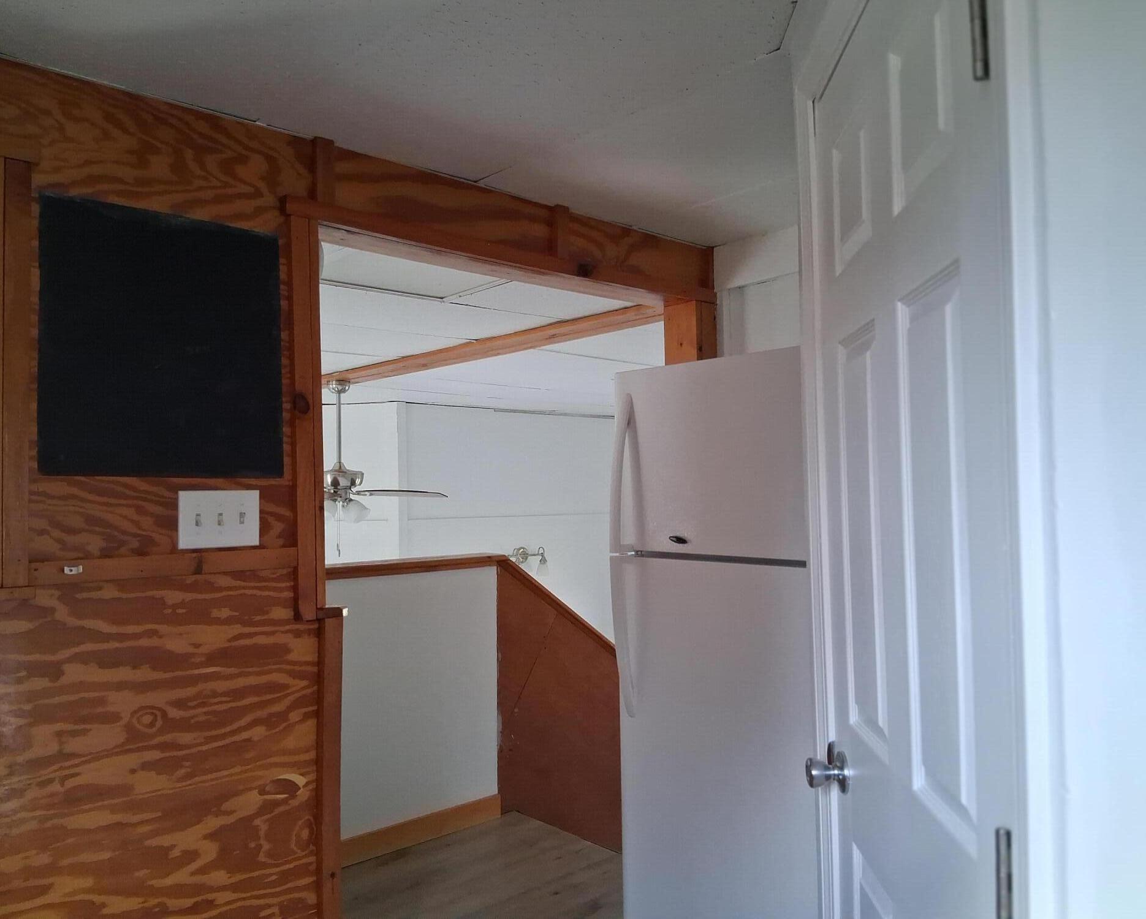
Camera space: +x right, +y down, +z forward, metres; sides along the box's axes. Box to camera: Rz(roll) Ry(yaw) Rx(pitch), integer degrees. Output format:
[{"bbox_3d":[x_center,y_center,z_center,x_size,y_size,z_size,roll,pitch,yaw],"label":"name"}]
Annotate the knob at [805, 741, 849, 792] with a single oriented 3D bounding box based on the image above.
[{"bbox_3d":[0.403,0.500,1.469,0.061,0.066,0.065,-1,-2,3],"label":"knob"}]

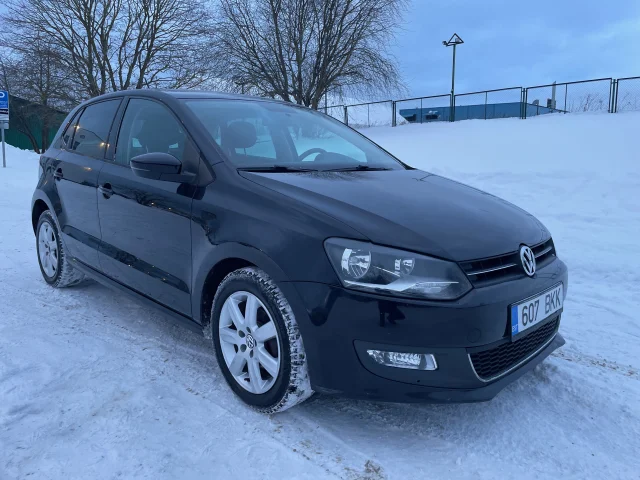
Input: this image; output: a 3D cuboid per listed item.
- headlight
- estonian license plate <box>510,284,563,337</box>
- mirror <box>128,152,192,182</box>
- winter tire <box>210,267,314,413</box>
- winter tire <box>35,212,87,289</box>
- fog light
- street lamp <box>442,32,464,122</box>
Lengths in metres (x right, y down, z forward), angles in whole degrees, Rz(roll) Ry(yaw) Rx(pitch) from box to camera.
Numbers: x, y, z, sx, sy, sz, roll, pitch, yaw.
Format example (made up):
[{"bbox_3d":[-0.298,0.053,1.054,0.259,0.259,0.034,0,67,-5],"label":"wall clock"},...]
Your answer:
[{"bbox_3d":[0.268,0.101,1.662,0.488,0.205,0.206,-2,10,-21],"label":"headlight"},{"bbox_3d":[0.874,0.269,1.911,0.022,0.113,0.520,3,8,44],"label":"estonian license plate"},{"bbox_3d":[-0.717,-0.328,2.186,0.222,0.133,0.183,-5,11,-33],"label":"mirror"},{"bbox_3d":[-0.227,0.398,1.984,0.190,0.600,0.600,-7,13,-43],"label":"winter tire"},{"bbox_3d":[-1.986,0.064,3.684,0.600,0.600,0.190,11,13,43],"label":"winter tire"},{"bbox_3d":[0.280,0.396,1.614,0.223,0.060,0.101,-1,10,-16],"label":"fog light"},{"bbox_3d":[7.732,-9.307,27.747,1.200,5.068,0.800,3,6,19],"label":"street lamp"}]

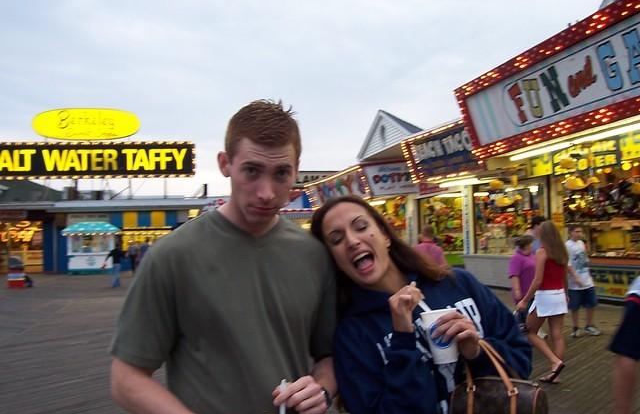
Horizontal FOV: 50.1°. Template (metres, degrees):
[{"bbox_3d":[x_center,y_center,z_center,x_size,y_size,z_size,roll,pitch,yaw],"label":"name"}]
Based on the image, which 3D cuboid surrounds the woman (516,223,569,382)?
[{"bbox_3d":[2.326,0.994,7.150,0.560,1.660,0.450,-3,-4,30],"label":"woman"}]

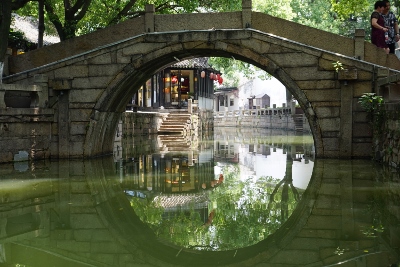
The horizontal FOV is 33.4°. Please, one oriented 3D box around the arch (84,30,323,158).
[{"bbox_3d":[0.158,-0.868,16.119,5.533,2.888,1.885,0,1,9],"label":"arch"}]

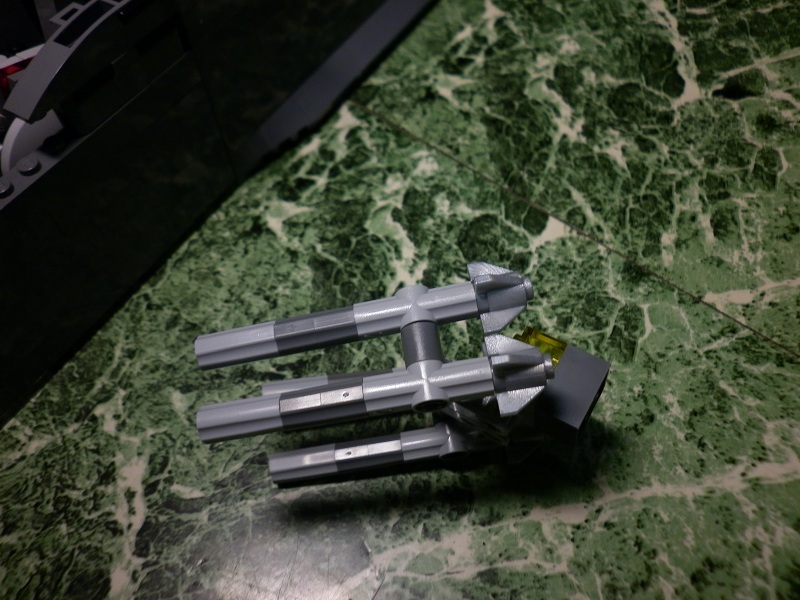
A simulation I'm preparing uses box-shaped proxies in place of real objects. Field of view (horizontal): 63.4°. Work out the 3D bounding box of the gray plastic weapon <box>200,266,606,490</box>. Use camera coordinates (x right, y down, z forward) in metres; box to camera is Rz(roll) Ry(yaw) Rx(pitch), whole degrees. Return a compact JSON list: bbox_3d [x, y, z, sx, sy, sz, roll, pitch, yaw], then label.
[{"bbox_3d":[0.004,0.018,0.140,0.084,0.051,0.032,-10,61,2],"label":"gray plastic weapon"}]

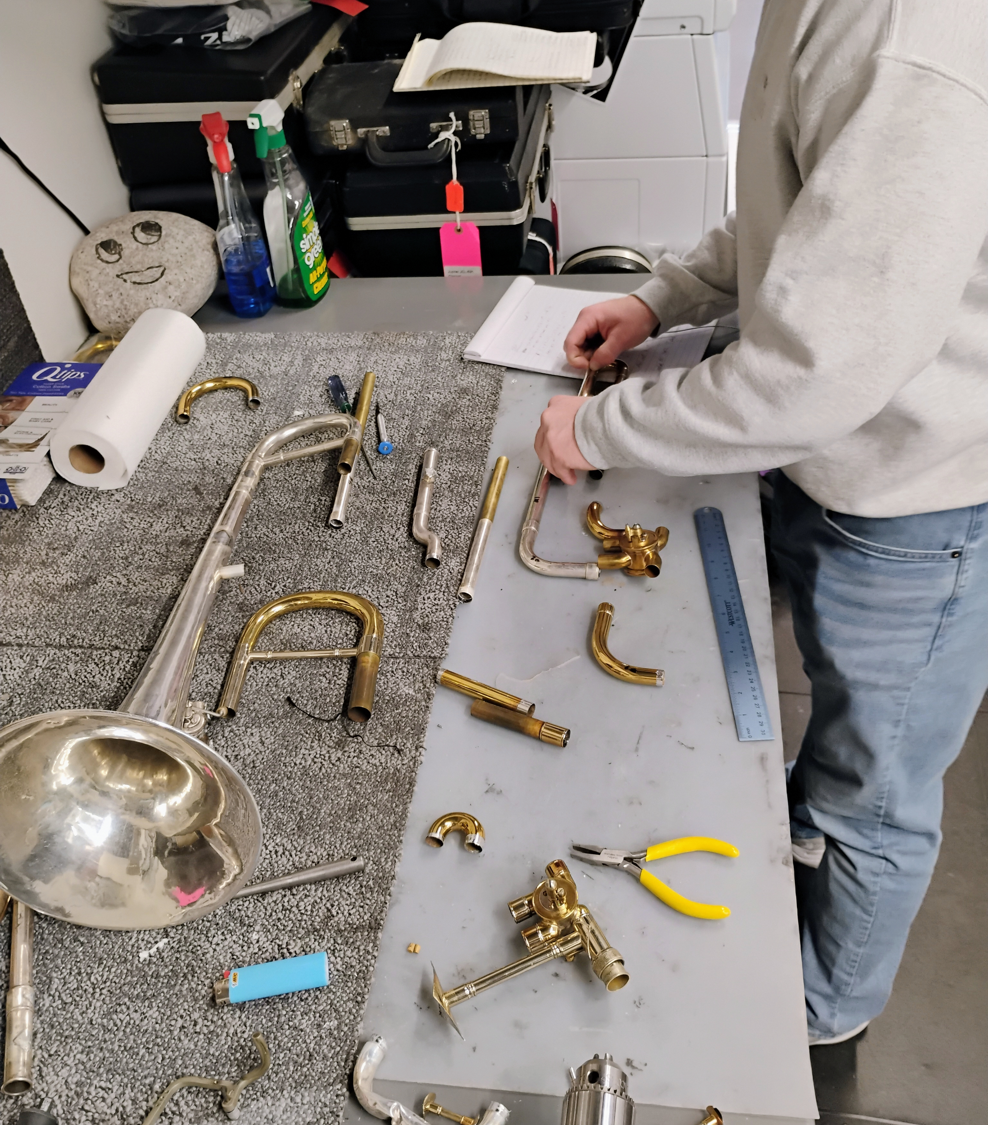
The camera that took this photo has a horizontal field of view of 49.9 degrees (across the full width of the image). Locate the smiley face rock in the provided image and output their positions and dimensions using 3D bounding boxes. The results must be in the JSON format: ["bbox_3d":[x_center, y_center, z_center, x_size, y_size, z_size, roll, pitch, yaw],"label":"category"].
[{"bbox_3d":[-0.488,-0.404,1.486,0.215,0.185,0.140,-18,42,-13],"label":"smiley face rock"}]

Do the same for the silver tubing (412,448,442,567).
[{"bbox_3d":[-0.074,-0.063,1.167,0.030,0.017,0.213,-6,41,1],"label":"silver tubing"}]

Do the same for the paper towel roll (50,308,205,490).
[{"bbox_3d":[-0.448,-0.207,1.321,0.093,0.093,0.277,1,42,9],"label":"paper towel roll"}]

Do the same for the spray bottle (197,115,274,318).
[{"bbox_3d":[-0.369,-0.491,1.503,0.075,0.278,0.102,-14,42,-9],"label":"spray bottle"}]

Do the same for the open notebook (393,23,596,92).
[{"bbox_3d":[0.005,-0.766,1.595,0.287,0.036,0.220,1,42,9],"label":"open notebook"}]

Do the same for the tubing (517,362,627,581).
[{"bbox_3d":[0.095,-0.124,1.216,0.090,0.023,0.412,3,42,10],"label":"tubing"}]

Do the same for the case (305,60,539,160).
[{"bbox_3d":[-0.111,-0.705,1.623,0.308,0.074,0.225,-1,41,6],"label":"case"}]

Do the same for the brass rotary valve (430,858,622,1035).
[{"bbox_3d":[0.015,0.276,0.746,0.122,0.056,0.108,-20,43,-15],"label":"brass rotary valve"}]

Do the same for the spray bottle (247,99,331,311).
[{"bbox_3d":[-0.293,-0.508,1.510,0.068,0.282,0.104,13,45,21],"label":"spray bottle"}]

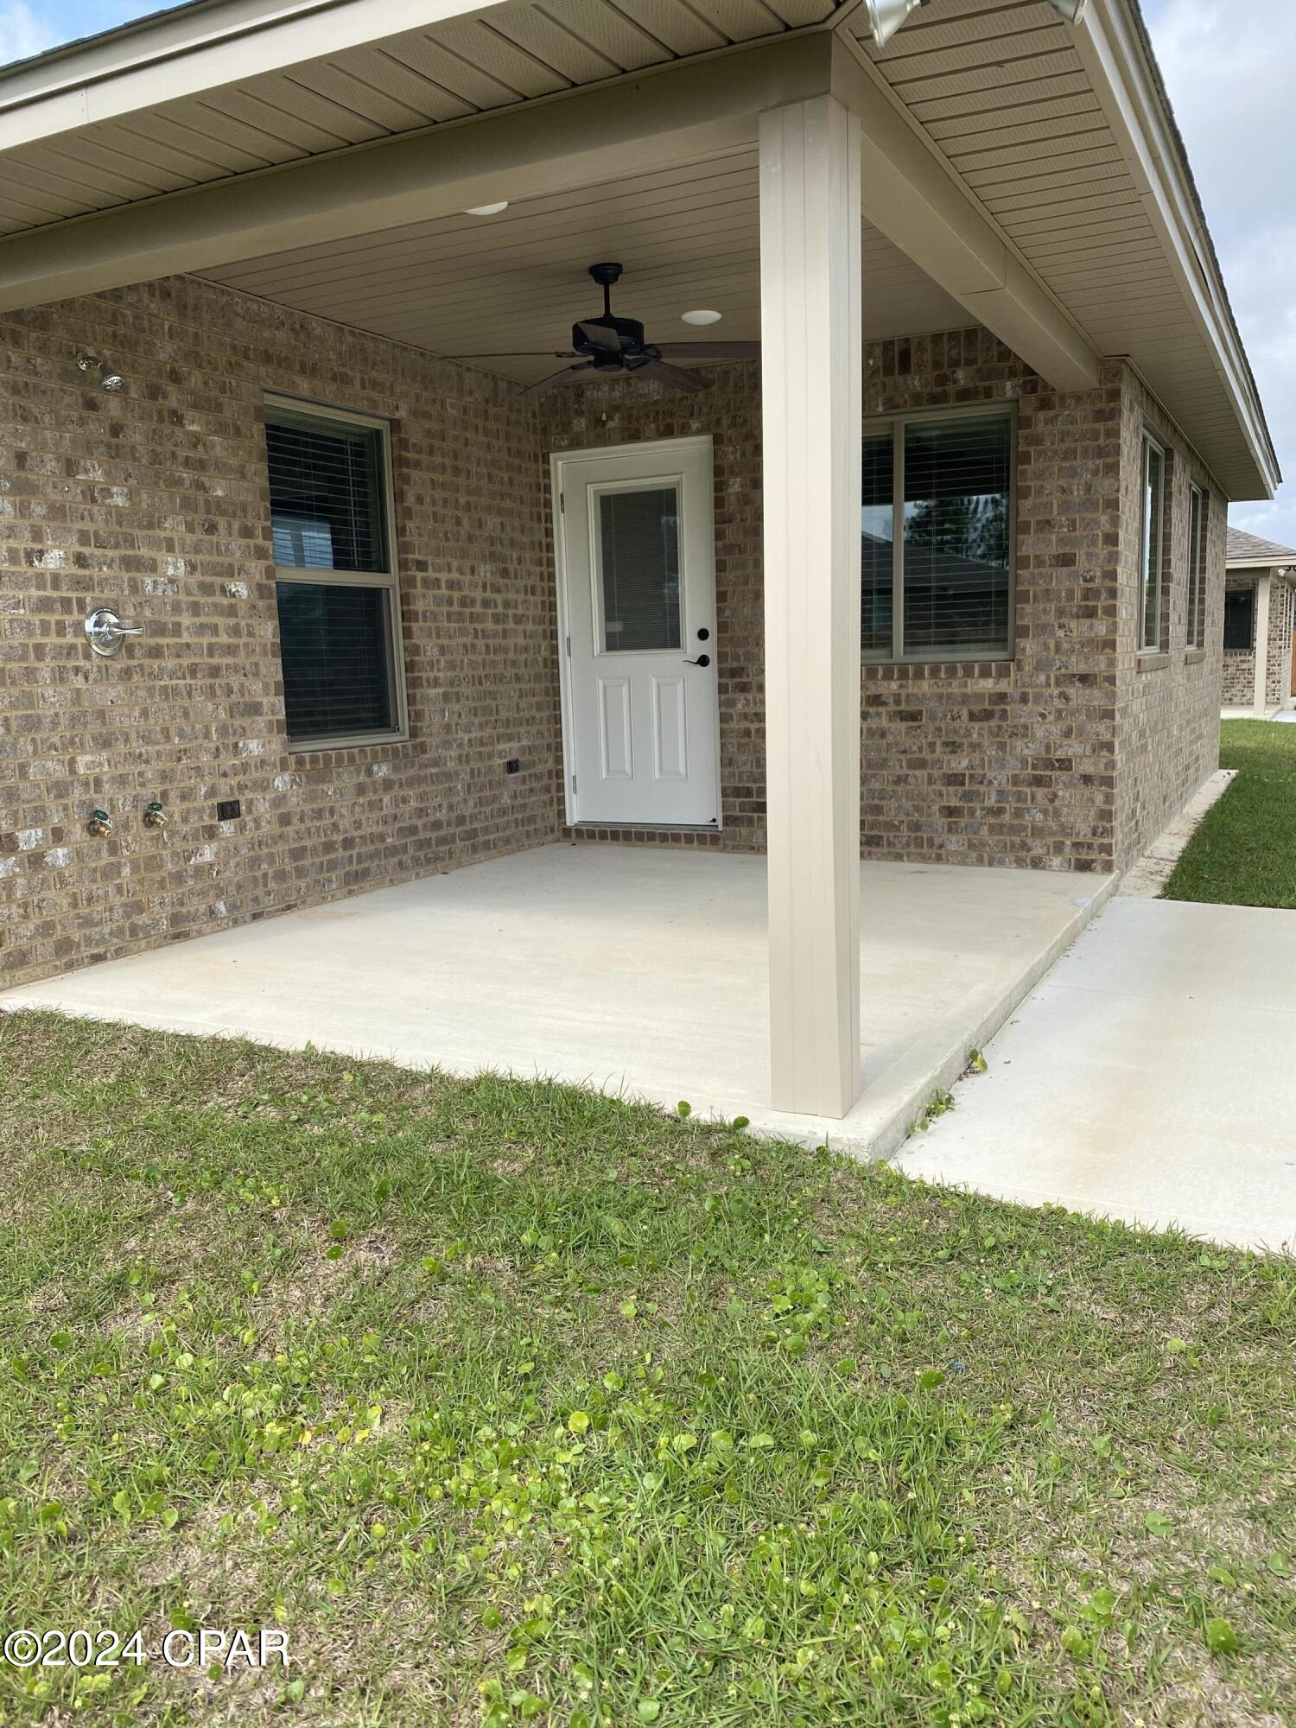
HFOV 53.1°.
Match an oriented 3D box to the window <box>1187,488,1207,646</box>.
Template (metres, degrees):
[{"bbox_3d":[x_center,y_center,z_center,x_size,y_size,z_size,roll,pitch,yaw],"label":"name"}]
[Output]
[{"bbox_3d":[3.868,-2.128,9.322,0.100,1.190,1.380,3,10,27],"label":"window"}]

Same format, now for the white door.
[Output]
[{"bbox_3d":[-0.056,-1.237,7.197,0.990,2.090,0.100,3,10,27],"label":"white door"}]

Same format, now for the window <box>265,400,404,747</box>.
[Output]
[{"bbox_3d":[-1.415,-1.288,5.881,0.100,1.510,0.900,3,10,27],"label":"window"}]

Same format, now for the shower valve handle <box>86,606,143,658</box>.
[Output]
[{"bbox_3d":[-1.927,-0.839,4.690,0.090,0.180,0.200,3,10,27],"label":"shower valve handle"}]

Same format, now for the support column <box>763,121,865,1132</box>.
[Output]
[{"bbox_3d":[0.380,-0.510,2.918,0.165,2.190,0.165,3,10,27],"label":"support column"}]

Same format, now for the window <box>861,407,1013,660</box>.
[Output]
[{"bbox_3d":[1.228,-1.600,6.447,1.200,1.200,0.100,3,10,27],"label":"window"}]

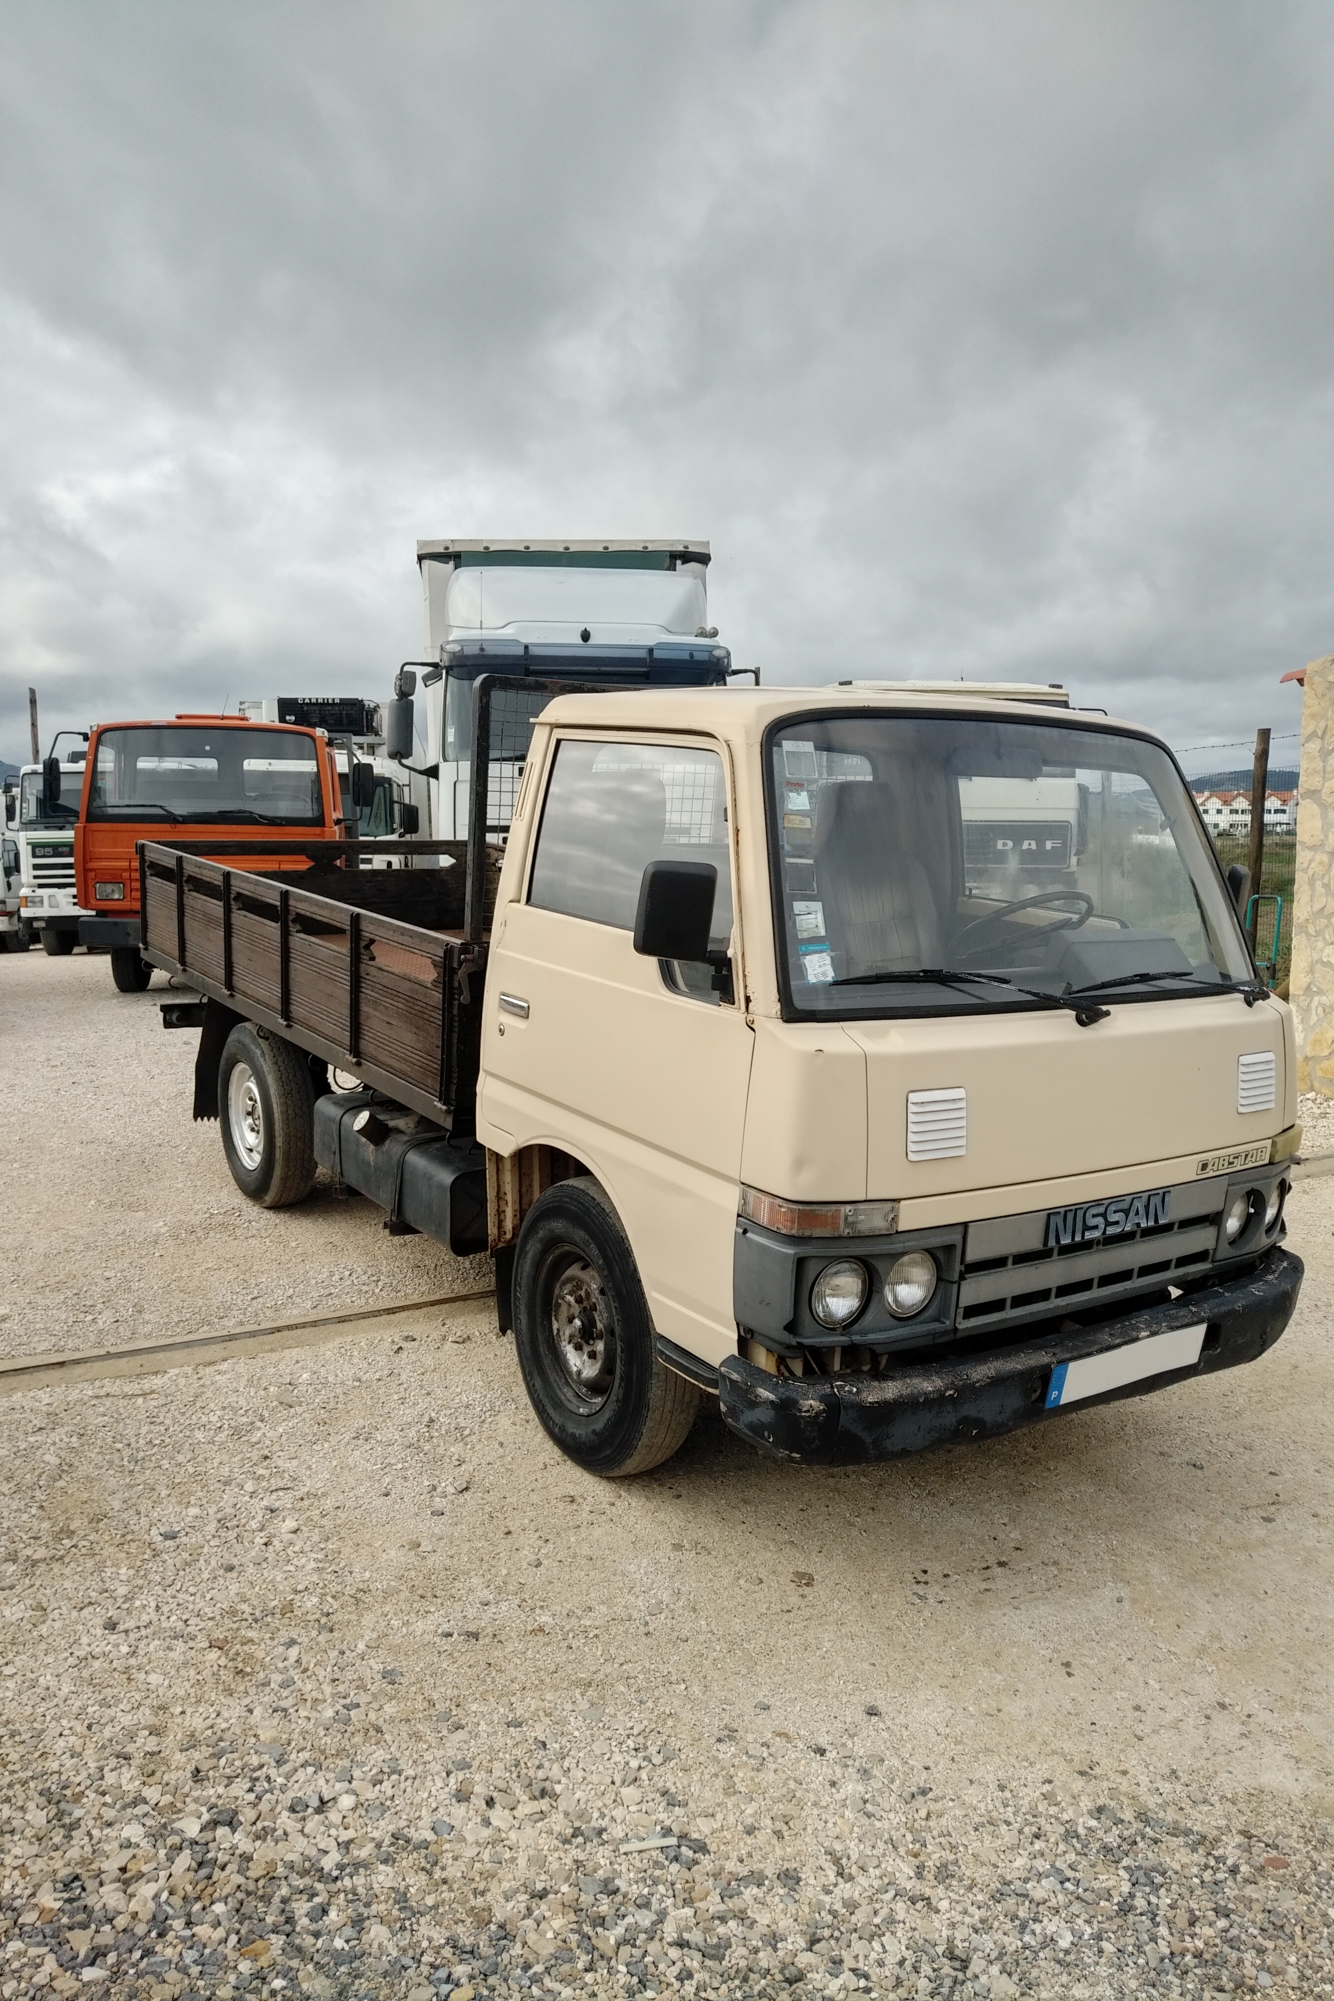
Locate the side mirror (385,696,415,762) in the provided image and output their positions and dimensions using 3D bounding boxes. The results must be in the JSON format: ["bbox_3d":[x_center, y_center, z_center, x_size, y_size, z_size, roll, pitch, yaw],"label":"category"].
[{"bbox_3d":[-2.056,-2.087,10.764,0.200,0.460,0.130,1,8,-3],"label":"side mirror"}]

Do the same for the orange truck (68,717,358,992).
[{"bbox_3d":[-4.289,-1.592,14.433,2.220,2.420,6.000,0,8,-9],"label":"orange truck"}]

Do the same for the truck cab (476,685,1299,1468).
[{"bbox_3d":[0.627,0.107,3.557,1.860,1.790,1.550,-4,9,-34],"label":"truck cab"}]

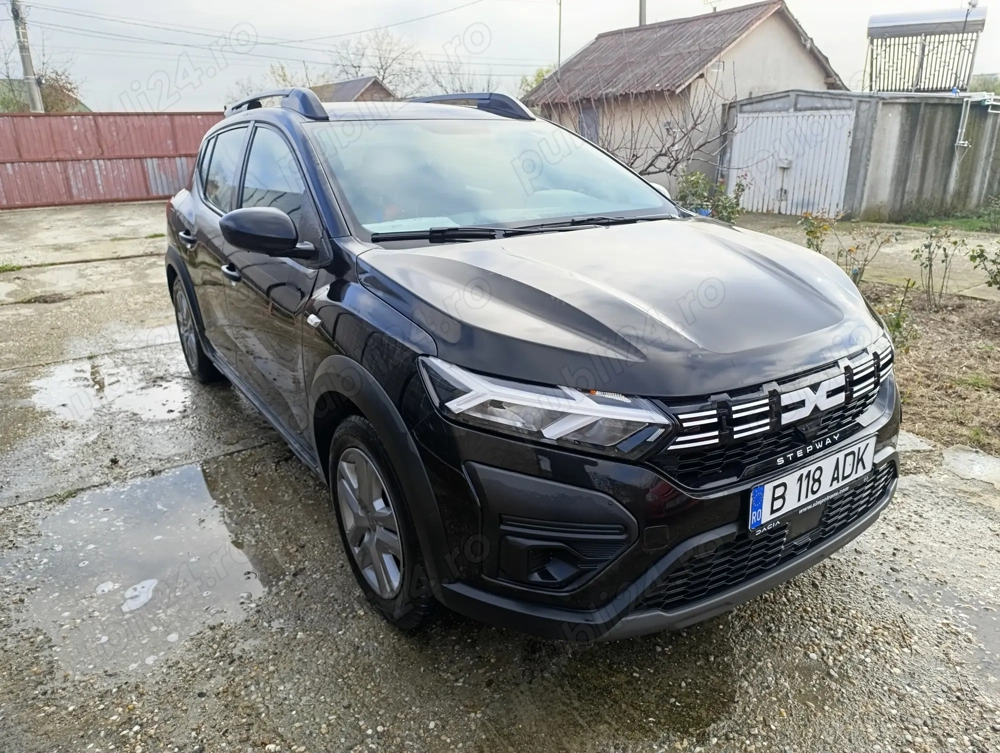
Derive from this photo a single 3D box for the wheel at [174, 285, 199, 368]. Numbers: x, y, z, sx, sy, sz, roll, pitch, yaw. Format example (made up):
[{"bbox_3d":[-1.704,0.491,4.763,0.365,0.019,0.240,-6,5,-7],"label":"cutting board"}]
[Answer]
[{"bbox_3d":[-1.770,-0.287,3.949,0.190,0.440,0.440,-13,22,-32],"label":"wheel"}]

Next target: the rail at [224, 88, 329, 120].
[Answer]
[{"bbox_3d":[-1.049,-1.195,2.985,0.090,0.125,1.360,-13,22,-32],"label":"rail"}]

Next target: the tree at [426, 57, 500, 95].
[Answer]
[{"bbox_3d":[-2.017,-15.251,39.129,4.440,6.480,4.350,-1,19,-3],"label":"tree"}]

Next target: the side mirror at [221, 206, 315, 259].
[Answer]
[{"bbox_3d":[-0.670,-0.424,1.927,0.250,0.165,0.190,-13,22,-32],"label":"side mirror"}]

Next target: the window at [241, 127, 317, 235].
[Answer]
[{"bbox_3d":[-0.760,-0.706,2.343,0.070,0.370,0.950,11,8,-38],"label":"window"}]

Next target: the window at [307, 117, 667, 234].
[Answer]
[{"bbox_3d":[-0.025,-0.790,2.529,1.440,0.110,0.980,-13,47,-32],"label":"window"}]

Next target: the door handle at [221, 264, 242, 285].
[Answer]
[{"bbox_3d":[-1.063,-0.403,2.640,0.060,0.050,0.220,-13,22,-32],"label":"door handle"}]

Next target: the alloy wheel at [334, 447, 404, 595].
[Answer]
[{"bbox_3d":[-0.306,0.396,1.927,0.180,0.440,0.440,-13,22,-32],"label":"alloy wheel"}]

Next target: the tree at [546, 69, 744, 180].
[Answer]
[{"bbox_3d":[2.575,-4.277,12.442,3.500,2.772,3.300,3,19,11],"label":"tree"}]

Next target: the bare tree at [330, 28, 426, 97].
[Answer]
[{"bbox_3d":[-6.397,-14.950,36.629,5.320,7.550,5.220,-3,19,-9],"label":"bare tree"}]

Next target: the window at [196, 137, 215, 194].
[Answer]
[{"bbox_3d":[-1.492,-1.081,3.389,0.050,0.280,0.270,11,8,-38],"label":"window"}]

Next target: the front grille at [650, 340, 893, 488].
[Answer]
[{"bbox_3d":[0.747,0.088,1.646,1.020,0.245,0.150,-13,22,-32],"label":"front grille"}]

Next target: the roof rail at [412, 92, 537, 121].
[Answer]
[{"bbox_3d":[-0.215,-1.431,3.582,0.100,0.155,1.480,-13,22,-32],"label":"roof rail"}]

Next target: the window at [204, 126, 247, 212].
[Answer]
[{"bbox_3d":[-1.268,-0.942,3.065,0.060,0.370,0.600,6,11,-37],"label":"window"}]

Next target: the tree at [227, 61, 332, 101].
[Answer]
[{"bbox_3d":[-8.938,-10.509,27.779,4.300,4.882,4.300,-6,19,-16],"label":"tree"}]

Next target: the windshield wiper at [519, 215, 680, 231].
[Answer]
[{"bbox_3d":[0.378,-0.552,2.371,0.850,0.060,0.100,-15,24,-37],"label":"windshield wiper"}]

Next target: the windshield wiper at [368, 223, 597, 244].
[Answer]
[{"bbox_3d":[-0.032,-0.458,2.109,0.760,0.060,0.140,-13,22,-32],"label":"windshield wiper"}]

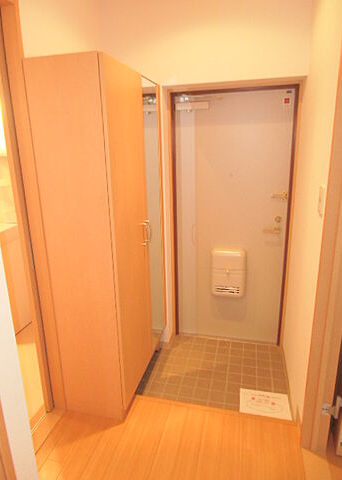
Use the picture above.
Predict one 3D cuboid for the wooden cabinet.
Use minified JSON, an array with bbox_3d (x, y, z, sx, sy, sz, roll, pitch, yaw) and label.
[{"bbox_3d":[-0.331,0.000,2.027,0.372,1.830,0.863,3,16,13],"label":"wooden cabinet"}]

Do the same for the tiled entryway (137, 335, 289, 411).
[{"bbox_3d":[0.334,0.938,2.380,0.948,0.044,0.793,3,16,13],"label":"tiled entryway"}]

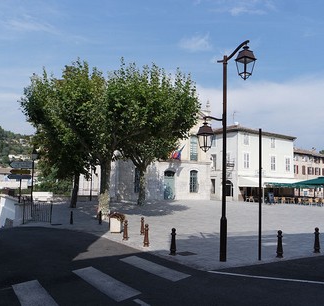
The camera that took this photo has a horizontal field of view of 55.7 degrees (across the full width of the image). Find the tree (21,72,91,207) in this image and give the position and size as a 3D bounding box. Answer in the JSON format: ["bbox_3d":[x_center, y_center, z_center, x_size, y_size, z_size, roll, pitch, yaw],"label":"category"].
[{"bbox_3d":[-8.697,-1.207,25.500,6.500,11.500,6.500,1,-5,0],"label":"tree"}]

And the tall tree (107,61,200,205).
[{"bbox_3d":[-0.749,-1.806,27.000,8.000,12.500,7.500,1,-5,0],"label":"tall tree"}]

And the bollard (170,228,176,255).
[{"bbox_3d":[0.372,2.696,9.273,0.180,0.820,0.180,1,-5,0],"label":"bollard"}]

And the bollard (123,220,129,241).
[{"bbox_3d":[-1.510,3.236,12.799,0.180,0.820,0.180,1,-5,0],"label":"bollard"}]

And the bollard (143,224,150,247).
[{"bbox_3d":[-0.552,3.011,11.147,0.180,0.820,0.180,1,-5,0],"label":"bollard"}]

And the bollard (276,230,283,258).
[{"bbox_3d":[3.528,2.742,9.212,0.180,0.820,0.180,1,-5,0],"label":"bollard"}]

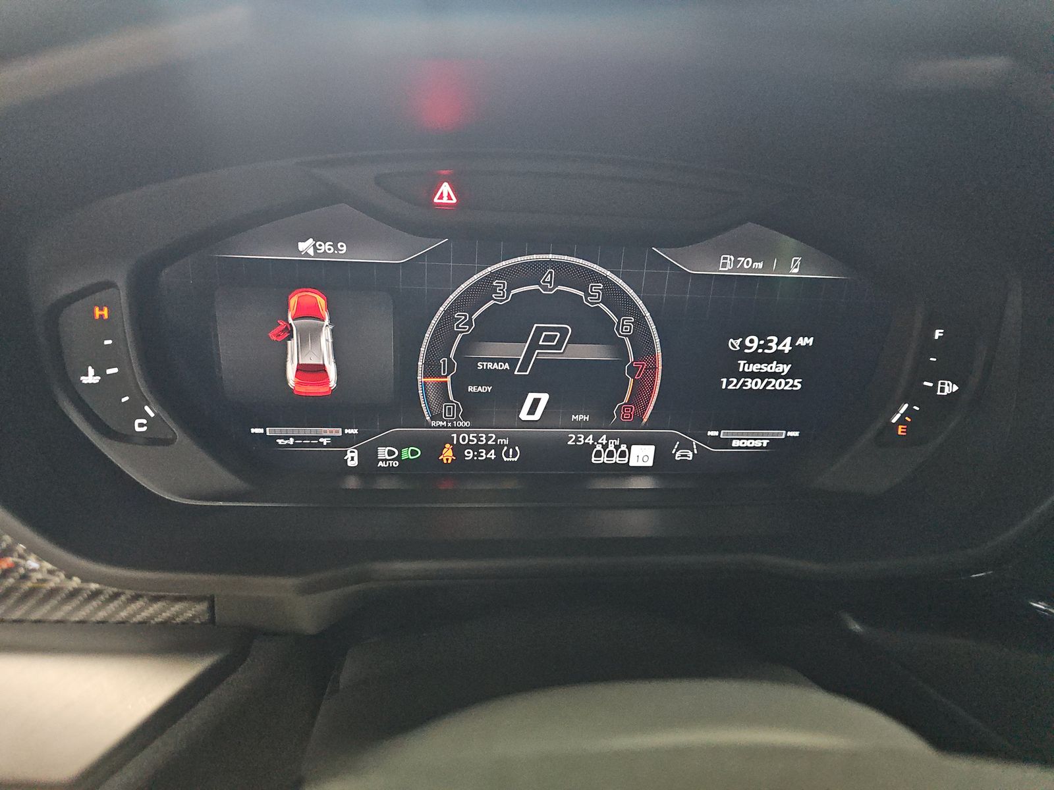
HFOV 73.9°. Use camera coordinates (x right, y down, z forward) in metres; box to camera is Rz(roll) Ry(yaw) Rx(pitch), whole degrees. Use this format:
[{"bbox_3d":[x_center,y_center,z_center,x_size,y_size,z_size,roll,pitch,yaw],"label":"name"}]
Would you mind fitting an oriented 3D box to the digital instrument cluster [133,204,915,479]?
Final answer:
[{"bbox_3d":[0.006,-0.020,0.290,0.293,0.110,0.020,1,22,-7],"label":"digital instrument cluster"}]

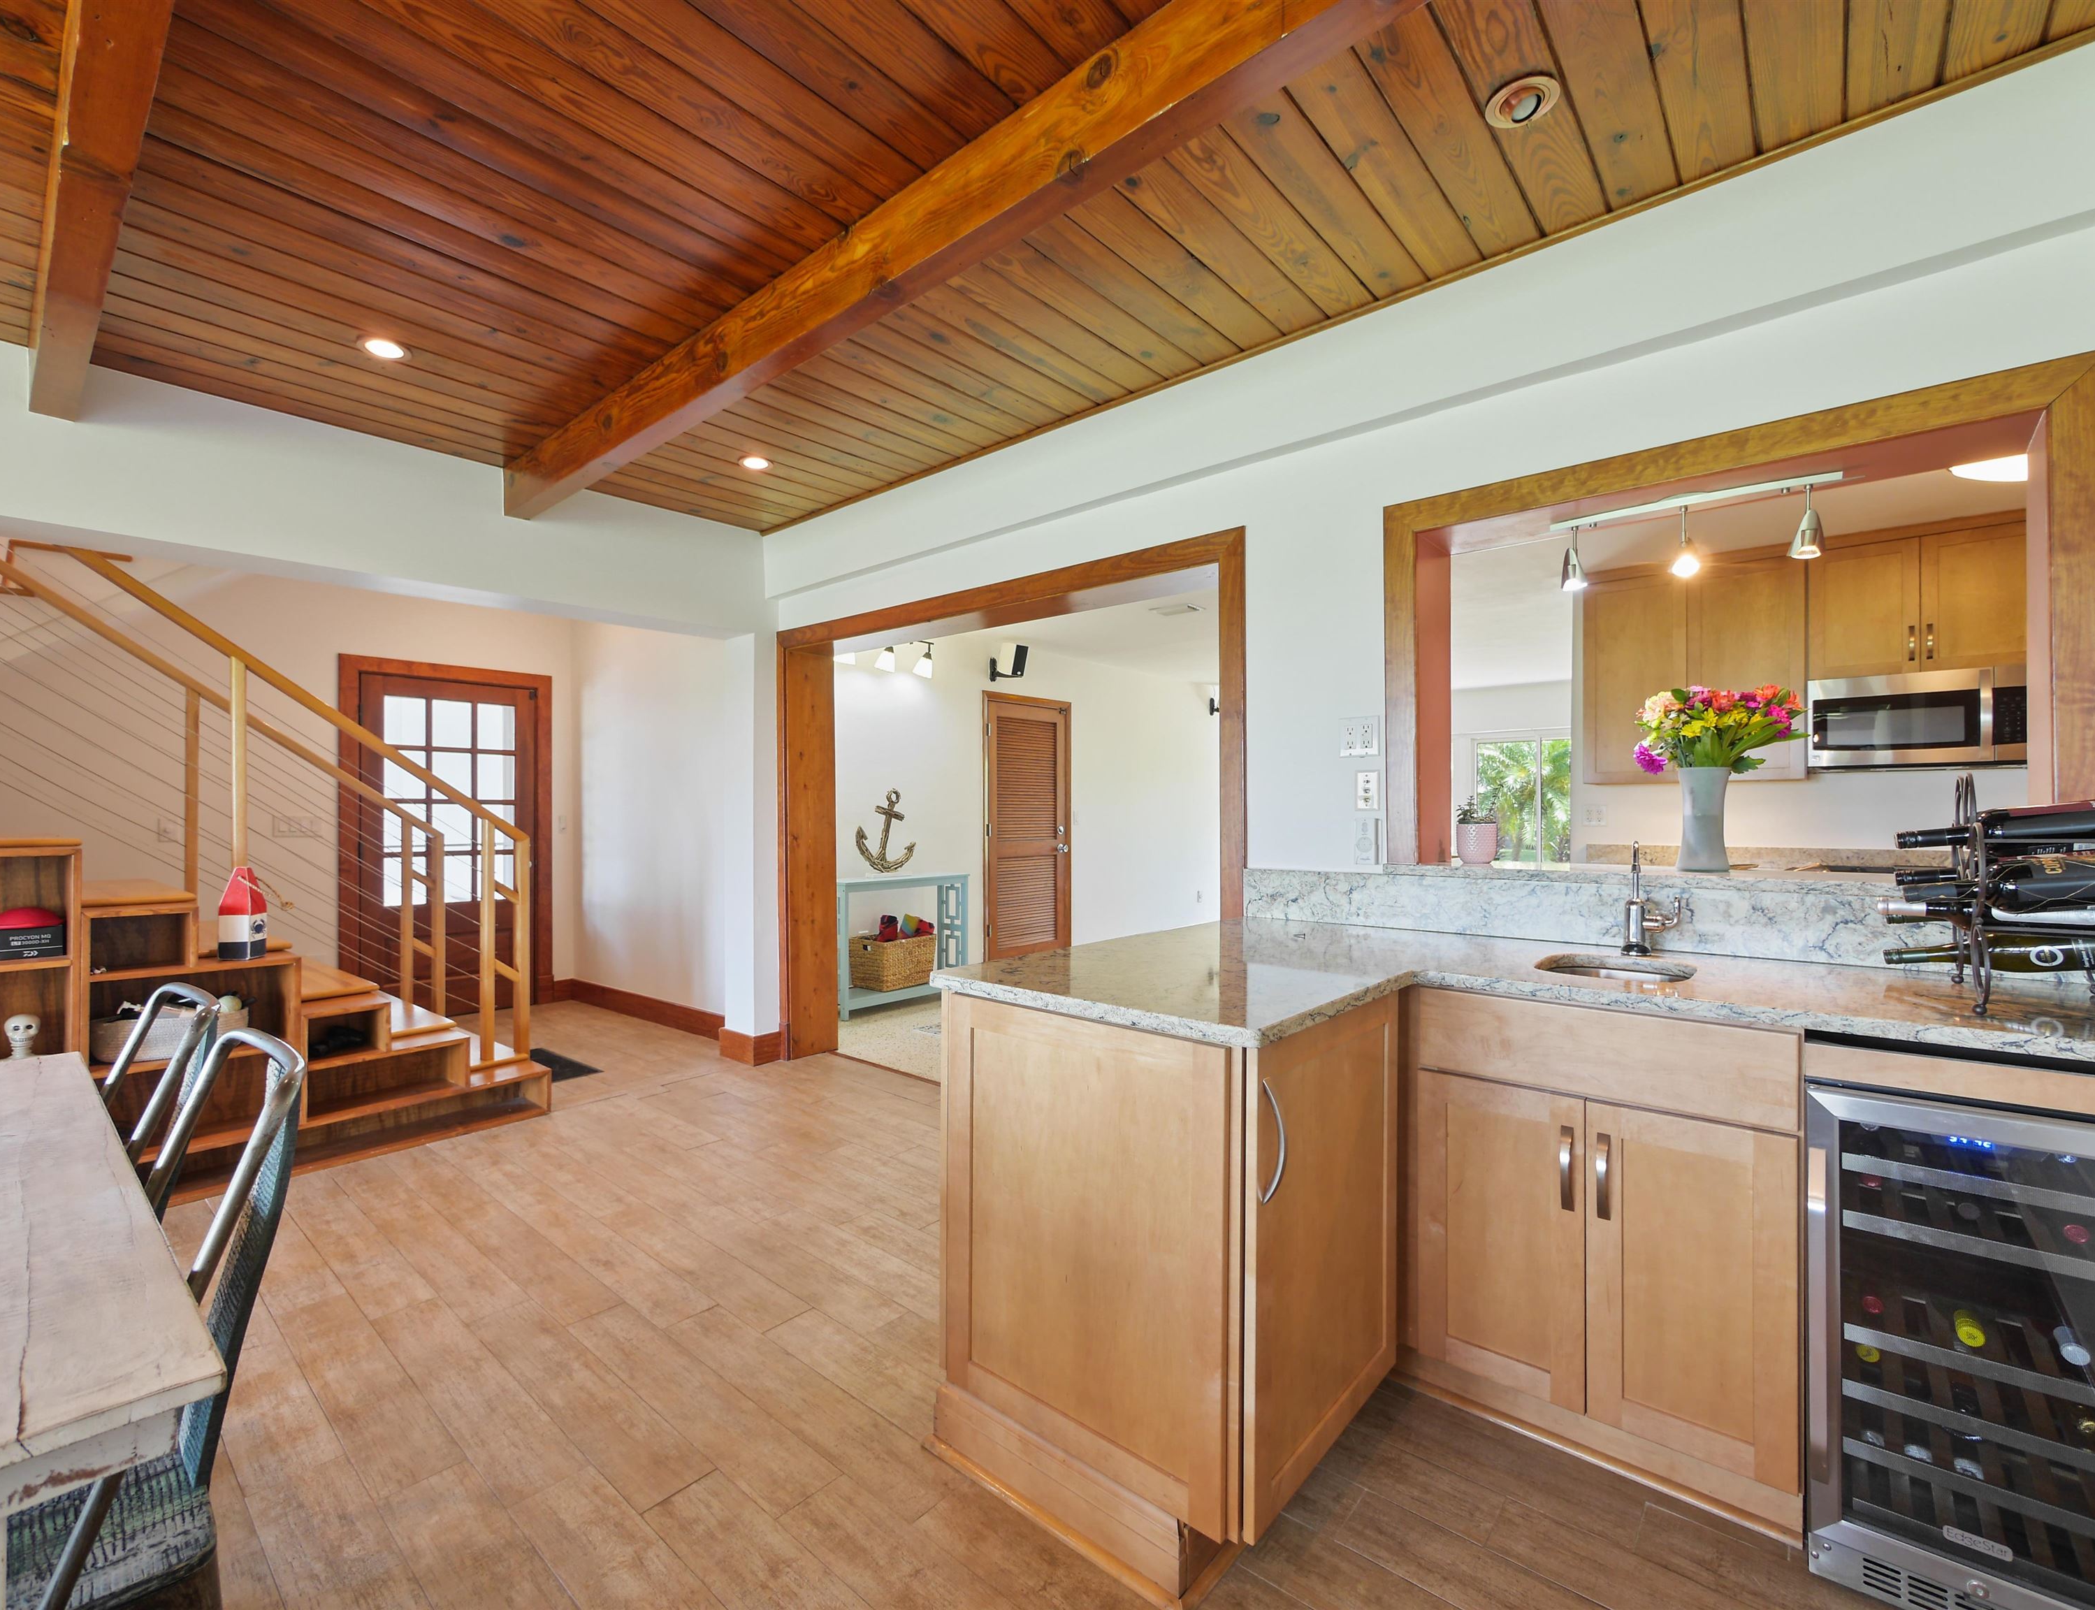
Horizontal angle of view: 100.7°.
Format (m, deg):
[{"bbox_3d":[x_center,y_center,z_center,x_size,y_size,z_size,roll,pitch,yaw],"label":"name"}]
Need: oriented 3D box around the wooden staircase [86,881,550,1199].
[{"bbox_3d":[-3.011,0.792,3.566,1.440,0.950,1.290,0,0,41],"label":"wooden staircase"}]

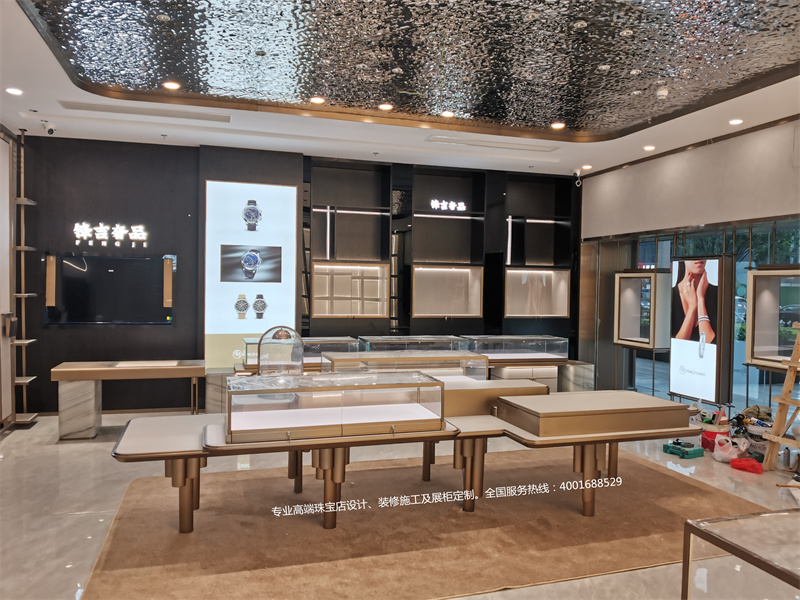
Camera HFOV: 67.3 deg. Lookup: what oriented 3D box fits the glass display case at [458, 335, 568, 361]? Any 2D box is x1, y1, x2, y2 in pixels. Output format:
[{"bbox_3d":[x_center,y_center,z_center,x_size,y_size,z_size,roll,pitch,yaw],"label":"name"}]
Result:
[{"bbox_3d":[1.567,0.668,8.206,1.388,0.303,0.560,0,2,-17],"label":"glass display case"}]

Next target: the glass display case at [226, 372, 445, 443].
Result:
[{"bbox_3d":[-0.477,0.757,4.385,1.518,0.338,0.585,0,2,-17],"label":"glass display case"}]

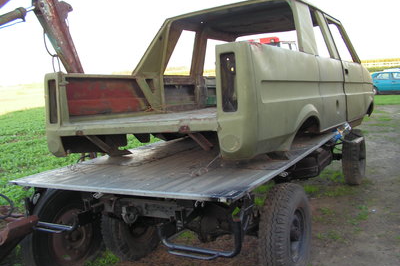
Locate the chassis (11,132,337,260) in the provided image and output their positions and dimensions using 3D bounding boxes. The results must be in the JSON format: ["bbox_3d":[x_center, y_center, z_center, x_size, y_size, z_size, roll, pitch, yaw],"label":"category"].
[{"bbox_3d":[0.109,0.445,3.928,1.787,0.550,2.800,1,8,29],"label":"chassis"}]

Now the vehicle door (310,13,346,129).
[{"bbox_3d":[1.212,-0.622,4.002,0.180,1.120,0.920,-2,5,33],"label":"vehicle door"}]

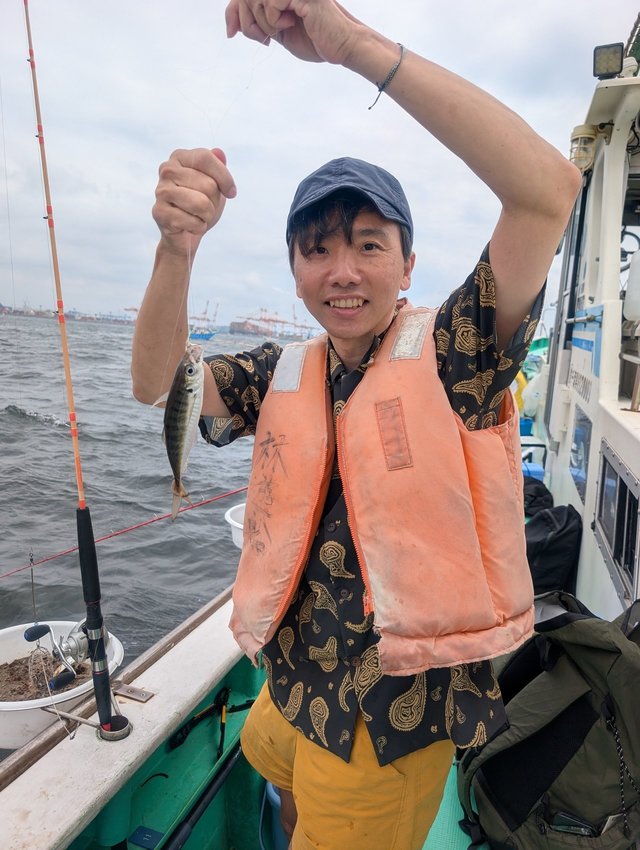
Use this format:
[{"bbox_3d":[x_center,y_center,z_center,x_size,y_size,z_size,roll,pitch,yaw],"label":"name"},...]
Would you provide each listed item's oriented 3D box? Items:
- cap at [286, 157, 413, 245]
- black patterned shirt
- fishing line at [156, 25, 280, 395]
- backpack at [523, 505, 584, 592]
[{"bbox_3d":[0.042,-0.332,0.860,0.180,0.135,0.260,1,8,10],"label":"cap"},{"bbox_3d":[0.078,0.121,0.950,0.510,0.760,0.310,3,9,14],"label":"black patterned shirt"},{"bbox_3d":[-0.110,-0.234,0.640,0.130,0.390,0.080,5,9,5],"label":"fishing line"},{"bbox_3d":[1.253,0.708,3.250,0.360,0.520,0.280,8,10,26],"label":"backpack"}]

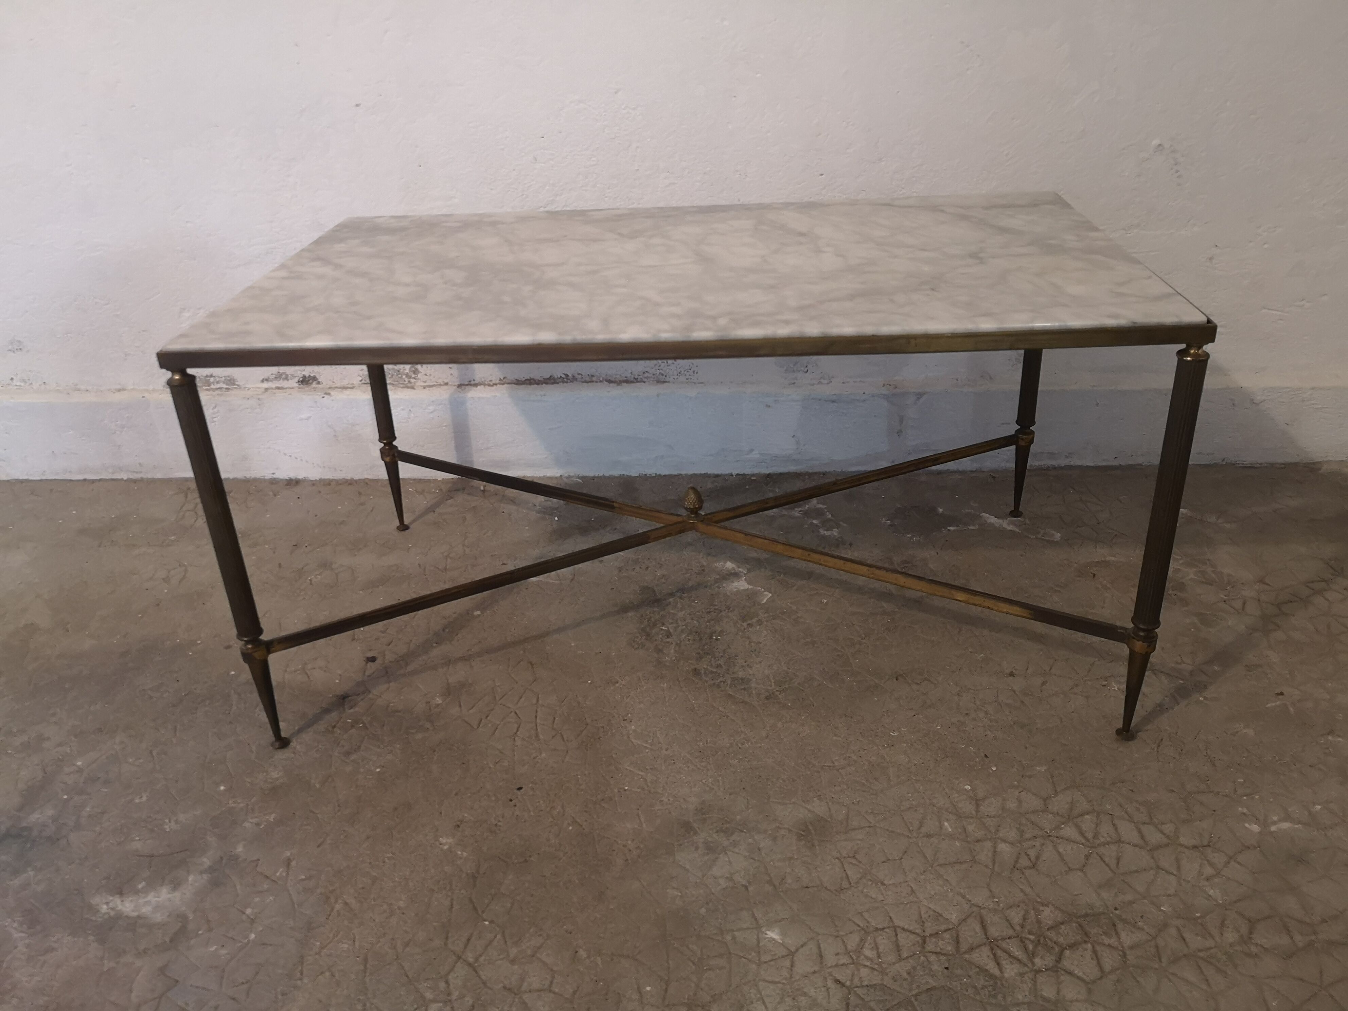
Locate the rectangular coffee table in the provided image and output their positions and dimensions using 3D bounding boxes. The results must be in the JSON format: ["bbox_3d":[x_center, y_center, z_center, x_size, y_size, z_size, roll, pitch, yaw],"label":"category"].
[{"bbox_3d":[0.019,-0.060,1.190,0.880,0.441,0.492,-1,28,4],"label":"rectangular coffee table"}]

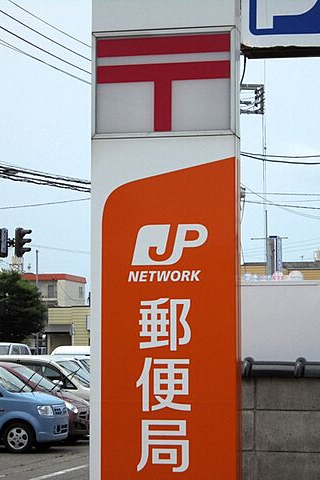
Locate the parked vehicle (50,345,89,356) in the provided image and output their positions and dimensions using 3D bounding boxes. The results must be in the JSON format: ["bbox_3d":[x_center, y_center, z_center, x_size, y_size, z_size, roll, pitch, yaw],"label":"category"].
[{"bbox_3d":[-0.751,3.660,37.325,4.000,1.950,1.600,-1,-5,13],"label":"parked vehicle"}]

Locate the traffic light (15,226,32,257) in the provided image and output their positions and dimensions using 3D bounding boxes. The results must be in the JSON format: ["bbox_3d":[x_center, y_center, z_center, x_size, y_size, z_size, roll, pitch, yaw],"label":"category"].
[{"bbox_3d":[-5.244,0.065,57.000,0.560,1.150,0.420,-1,-5,12],"label":"traffic light"}]

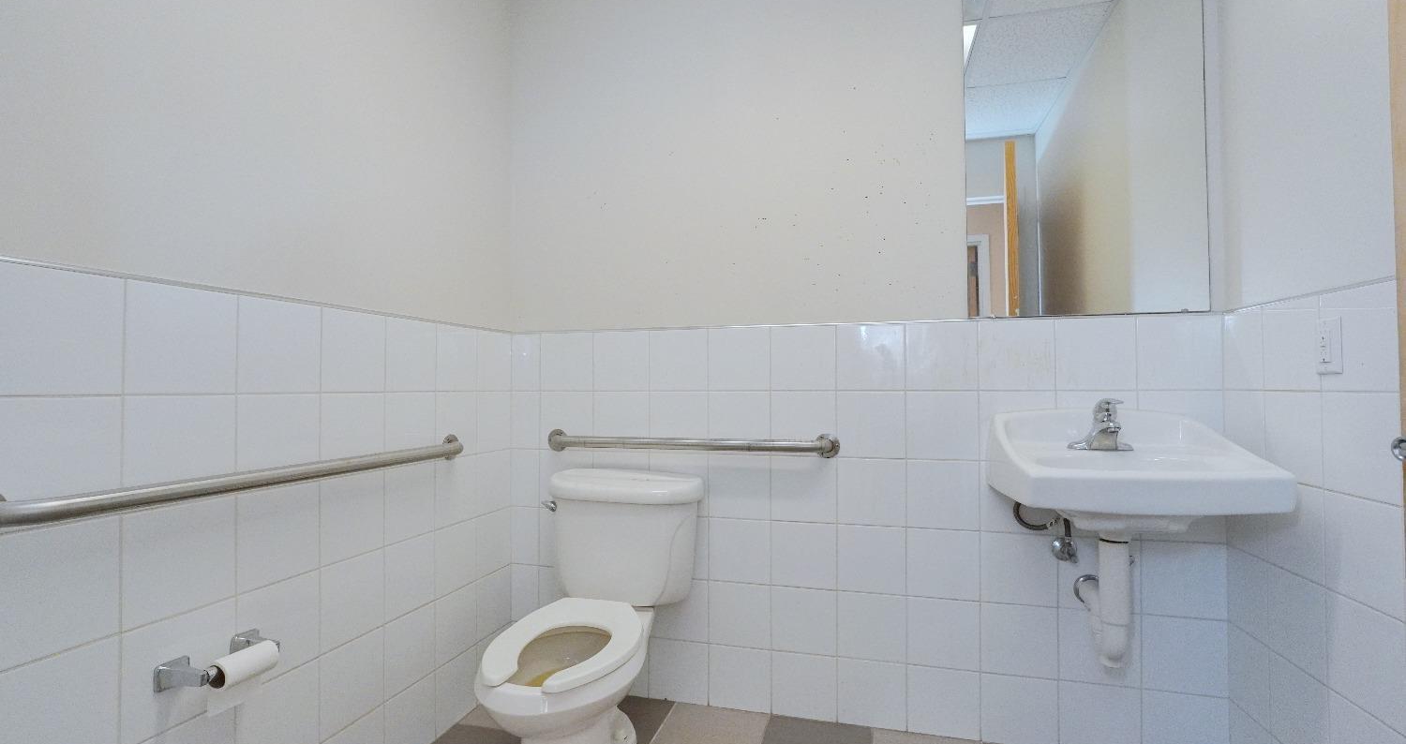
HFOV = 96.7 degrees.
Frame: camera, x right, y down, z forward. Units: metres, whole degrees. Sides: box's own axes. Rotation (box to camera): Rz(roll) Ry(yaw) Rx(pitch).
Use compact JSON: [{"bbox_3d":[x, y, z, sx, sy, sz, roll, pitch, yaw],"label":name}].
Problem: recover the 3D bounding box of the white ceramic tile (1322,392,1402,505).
[{"bbox_3d":[1.277,0.143,1.210,0.010,0.201,0.200,0,-1,15],"label":"white ceramic tile"}]

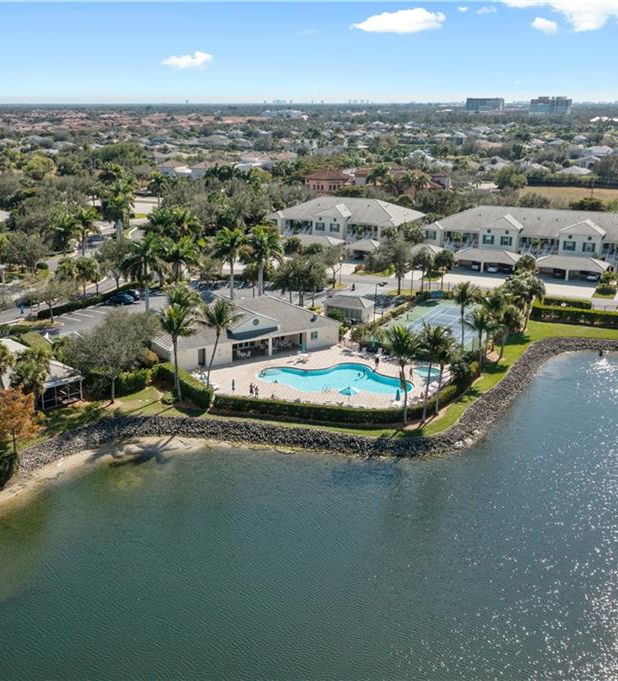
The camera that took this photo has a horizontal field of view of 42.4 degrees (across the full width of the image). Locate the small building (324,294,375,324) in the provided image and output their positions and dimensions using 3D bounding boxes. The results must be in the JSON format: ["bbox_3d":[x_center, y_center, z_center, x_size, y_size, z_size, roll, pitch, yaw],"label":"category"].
[{"bbox_3d":[6.500,-5.404,128.406,7.600,4.000,4.700,9,19,26],"label":"small building"}]

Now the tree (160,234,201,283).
[{"bbox_3d":[-24.171,-14.963,149.975,7.000,10.000,6.600,0,17,0],"label":"tree"}]

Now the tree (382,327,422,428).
[{"bbox_3d":[9.880,3.680,84.430,4.100,11.160,4.100,0,17,0],"label":"tree"}]

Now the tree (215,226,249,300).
[{"bbox_3d":[-13.000,-12.630,135.010,6.200,13.430,6.200,0,17,0],"label":"tree"}]

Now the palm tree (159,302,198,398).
[{"bbox_3d":[-15.113,1.568,92.645,4.600,11.700,4.600,0,17,0],"label":"palm tree"}]

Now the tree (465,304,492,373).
[{"bbox_3d":[22.032,-0.060,102.761,3.800,9.000,3.800,0,17,0],"label":"tree"}]

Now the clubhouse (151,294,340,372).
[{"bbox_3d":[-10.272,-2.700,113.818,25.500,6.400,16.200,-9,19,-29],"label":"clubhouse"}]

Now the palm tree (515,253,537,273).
[{"bbox_3d":[41.999,-13.832,153.486,4.100,6.200,4.100,0,17,0],"label":"palm tree"}]

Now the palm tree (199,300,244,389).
[{"bbox_3d":[-10.470,0.418,95.054,5.300,11.169,5.100,0,17,0],"label":"palm tree"}]

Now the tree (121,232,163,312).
[{"bbox_3d":[-26.179,-9.946,126.987,6.800,14.000,6.800,0,17,0],"label":"tree"}]

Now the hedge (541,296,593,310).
[{"bbox_3d":[44.500,-6.371,136.466,8.200,1.250,1.400,7,18,21],"label":"hedge"}]

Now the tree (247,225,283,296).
[{"bbox_3d":[-7.320,-11.740,131.109,6.000,14.600,6.000,0,17,0],"label":"tree"}]

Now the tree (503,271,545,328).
[{"bbox_3d":[32.568,-5.725,120.380,6.000,9.200,5.600,0,17,0],"label":"tree"}]

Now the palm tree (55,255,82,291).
[{"bbox_3d":[-42.992,-11.518,142.403,4.500,6.929,4.400,0,17,0],"label":"palm tree"}]

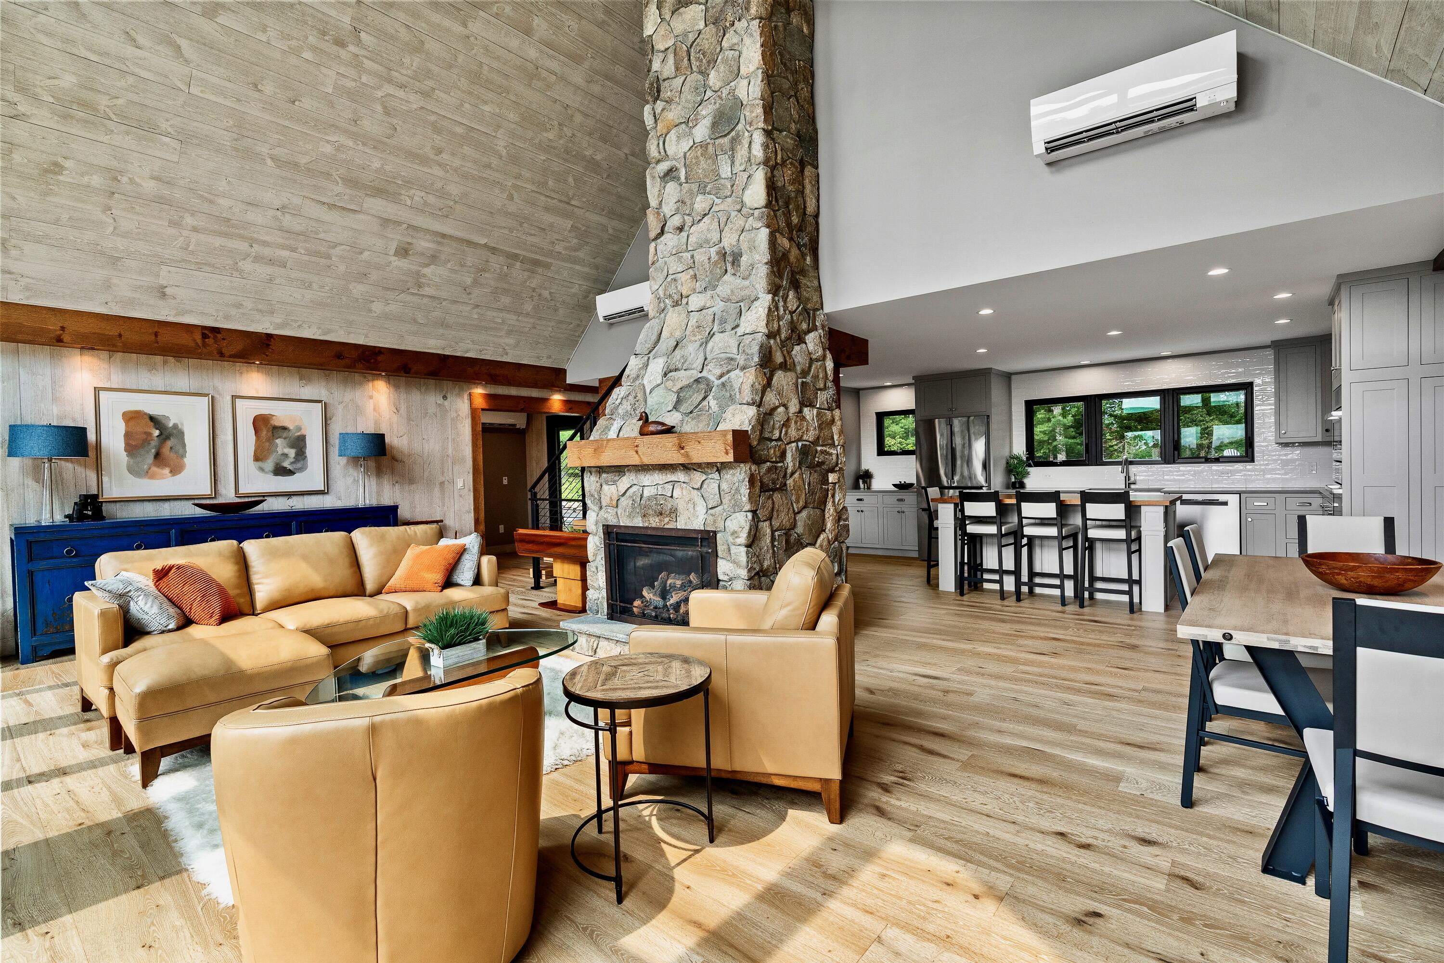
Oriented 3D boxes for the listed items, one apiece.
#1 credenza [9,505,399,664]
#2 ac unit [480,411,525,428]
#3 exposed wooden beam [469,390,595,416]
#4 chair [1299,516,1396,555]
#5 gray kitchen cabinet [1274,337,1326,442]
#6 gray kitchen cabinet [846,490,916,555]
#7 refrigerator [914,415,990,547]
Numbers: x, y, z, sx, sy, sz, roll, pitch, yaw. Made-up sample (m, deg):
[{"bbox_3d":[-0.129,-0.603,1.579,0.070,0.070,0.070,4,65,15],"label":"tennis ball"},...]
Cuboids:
[{"bbox_3d":[-4.357,0.780,5.770,0.460,0.985,2.690,0,2,39],"label":"credenza"},{"bbox_3d":[-3.453,-0.963,9.874,0.230,0.300,0.860,0,2,39],"label":"ac unit"},{"bbox_3d":[-2.456,-1.000,8.570,0.180,0.195,2.033,0,2,39],"label":"exposed wooden beam"},{"bbox_3d":[3.092,0.677,3.149,0.420,0.965,0.580,0,2,39],"label":"chair"},{"bbox_3d":[5.944,-0.927,6.647,0.377,1.027,0.340,0,2,39],"label":"gray kitchen cabinet"},{"bbox_3d":[2.440,0.582,9.427,1.140,0.910,0.583,0,2,39],"label":"gray kitchen cabinet"},{"bbox_3d":[3.150,0.120,8.458,0.905,1.840,0.800,0,2,39],"label":"refrigerator"}]

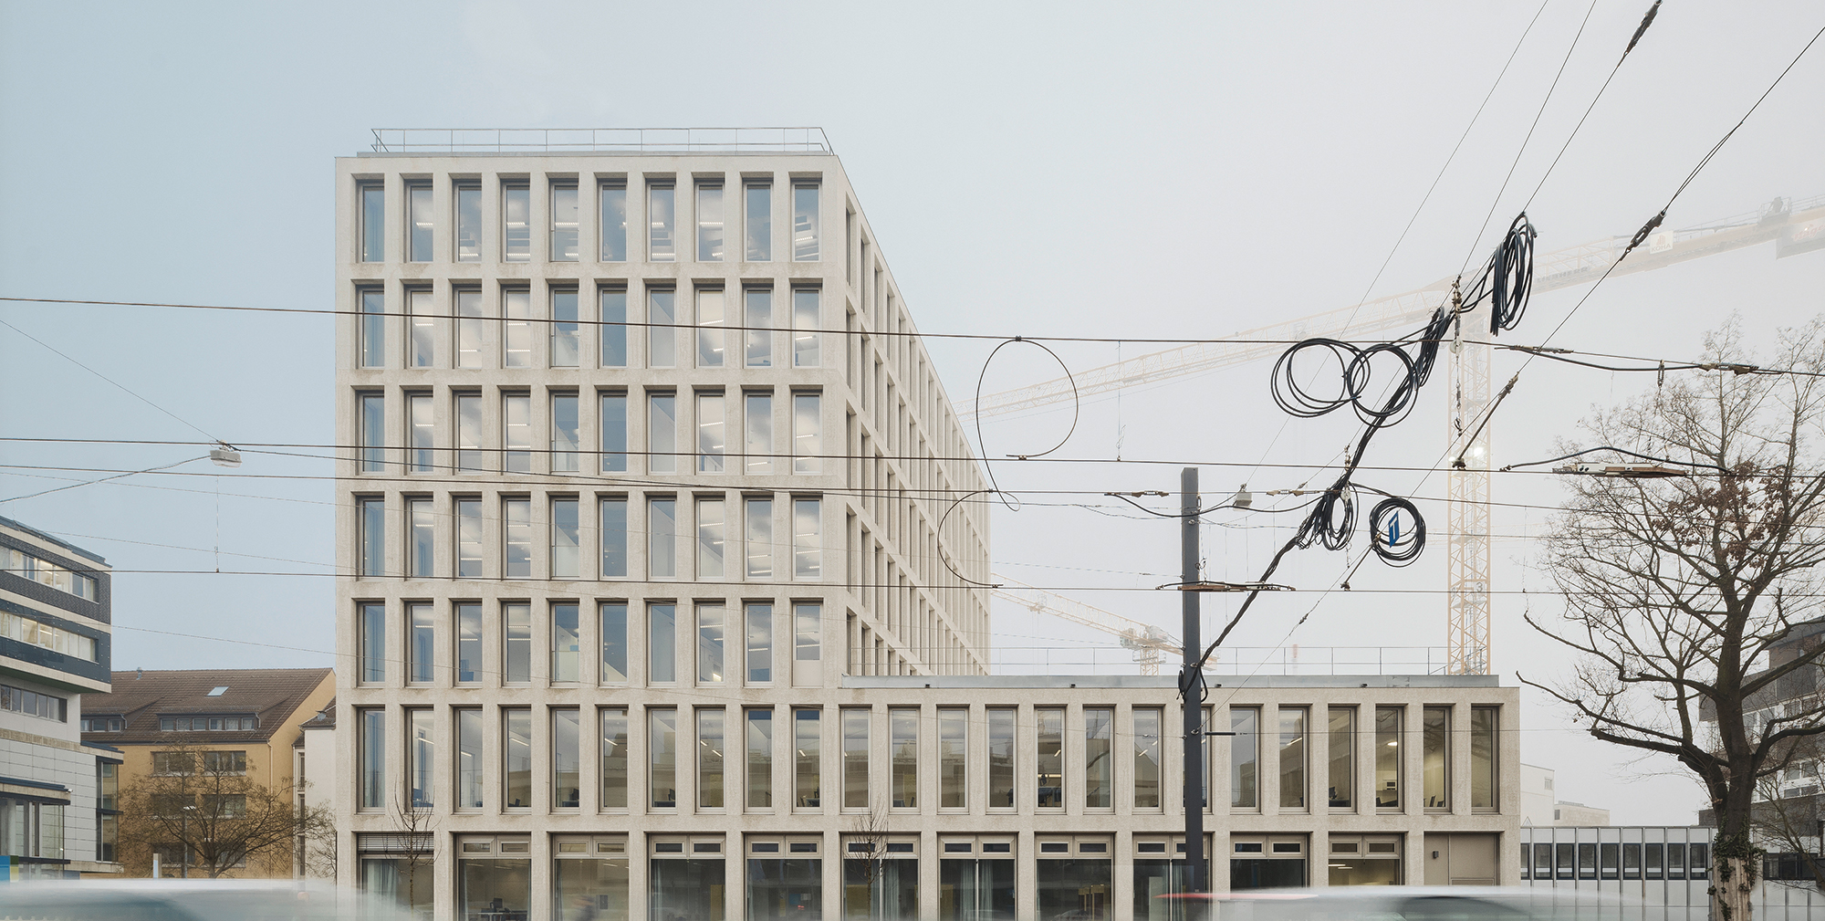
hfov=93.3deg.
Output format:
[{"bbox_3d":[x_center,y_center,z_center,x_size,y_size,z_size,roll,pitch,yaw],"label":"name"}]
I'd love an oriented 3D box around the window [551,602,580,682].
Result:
[{"bbox_3d":[-11.659,6.120,29.000,1.008,2.639,0.200,0,0,0],"label":"window"}]

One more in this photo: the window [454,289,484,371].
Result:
[{"bbox_3d":[-14.709,-4.315,28.586,0.993,2.673,0.150,0,0,0],"label":"window"}]

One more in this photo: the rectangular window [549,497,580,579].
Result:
[{"bbox_3d":[-11.288,2.542,28.000,1.000,2.674,0.150,0,0,0],"label":"rectangular window"}]

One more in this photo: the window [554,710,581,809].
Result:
[{"bbox_3d":[-11.195,9.709,28.000,1.000,3.290,0.150,0,0,0],"label":"window"}]

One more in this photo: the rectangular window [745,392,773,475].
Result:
[{"bbox_3d":[-5.140,-0.909,28.900,0.970,2.726,0.150,0,0,0],"label":"rectangular window"}]

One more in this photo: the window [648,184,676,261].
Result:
[{"bbox_3d":[-8.301,-7.911,28.586,0.993,2.673,0.150,0,0,0],"label":"window"}]

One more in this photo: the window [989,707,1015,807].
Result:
[{"bbox_3d":[3.023,10.055,29.000,0.912,3.407,0.200,0,0,0],"label":"window"}]

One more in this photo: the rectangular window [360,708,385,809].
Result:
[{"bbox_3d":[-17.347,9.582,27.700,0.825,3.209,0.200,0,0,0],"label":"rectangular window"}]

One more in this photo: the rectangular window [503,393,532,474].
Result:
[{"bbox_3d":[-13.291,-0.912,29.000,1.008,2.687,0.200,0,0,0],"label":"rectangular window"}]

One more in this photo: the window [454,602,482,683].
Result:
[{"bbox_3d":[-14.001,5.807,27.200,0.940,2.600,0.150,0,0,0],"label":"window"}]

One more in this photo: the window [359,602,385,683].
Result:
[{"bbox_3d":[-18.185,6.120,29.000,0.912,2.735,0.200,0,0,0],"label":"window"}]

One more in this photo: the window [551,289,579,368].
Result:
[{"bbox_3d":[-11.241,-4.270,28.000,1.000,2.581,0.150,0,0,0],"label":"window"}]

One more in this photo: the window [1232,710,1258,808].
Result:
[{"bbox_3d":[10.778,9.662,28.000,1.000,3.290,0.150,0,0,0],"label":"window"}]

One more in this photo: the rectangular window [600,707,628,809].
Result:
[{"bbox_3d":[-9.994,9.973,28.900,0.970,3.372,0.150,0,0,0],"label":"rectangular window"}]

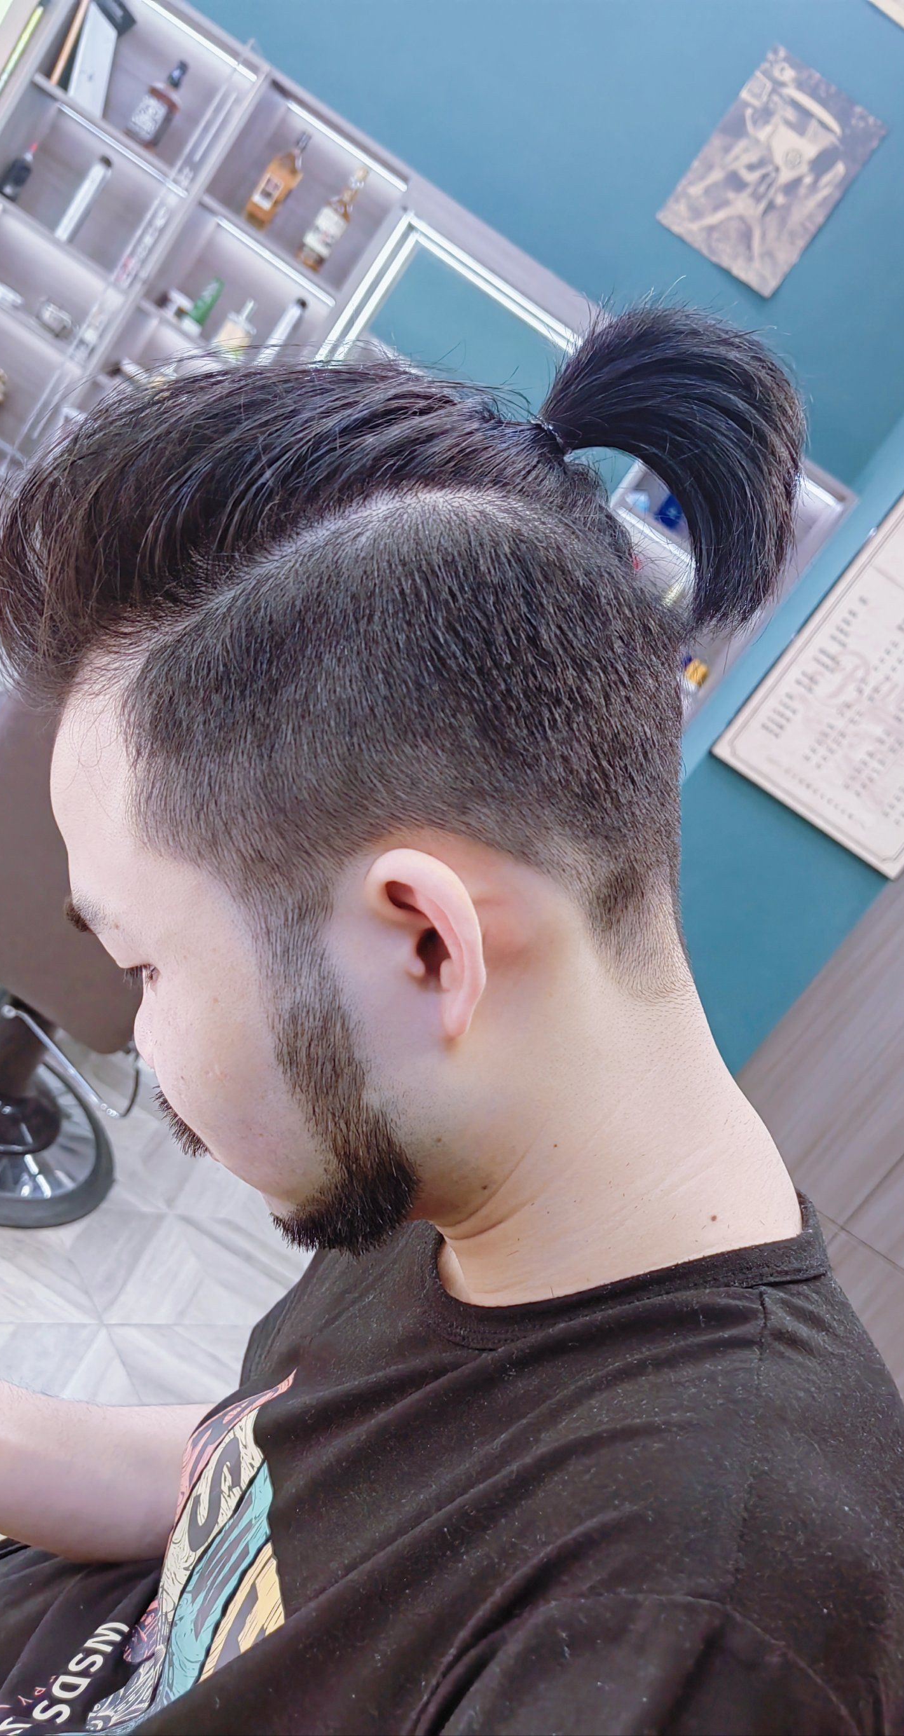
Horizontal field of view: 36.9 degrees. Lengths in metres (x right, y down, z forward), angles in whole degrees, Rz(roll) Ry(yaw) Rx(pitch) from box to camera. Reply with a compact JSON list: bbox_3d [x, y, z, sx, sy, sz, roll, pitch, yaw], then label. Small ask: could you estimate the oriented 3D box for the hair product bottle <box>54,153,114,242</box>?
[{"bbox_3d":[-0.972,-1.768,3.585,0.043,0.241,0.043,31,12,-25],"label":"hair product bottle"}]

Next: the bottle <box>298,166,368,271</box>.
[{"bbox_3d":[-0.307,-1.694,3.528,0.076,0.285,0.074,34,11,-11],"label":"bottle"}]

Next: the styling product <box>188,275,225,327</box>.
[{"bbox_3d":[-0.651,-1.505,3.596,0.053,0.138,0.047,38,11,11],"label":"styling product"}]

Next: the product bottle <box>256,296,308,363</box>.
[{"bbox_3d":[-0.461,-1.400,3.594,0.043,0.236,0.043,33,12,-18],"label":"product bottle"}]

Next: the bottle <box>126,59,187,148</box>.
[{"bbox_3d":[-0.757,-1.989,3.525,0.076,0.233,0.074,34,11,-10],"label":"bottle"}]

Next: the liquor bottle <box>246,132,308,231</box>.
[{"bbox_3d":[-0.452,-1.795,3.540,0.074,0.278,0.067,35,12,-4],"label":"liquor bottle"}]

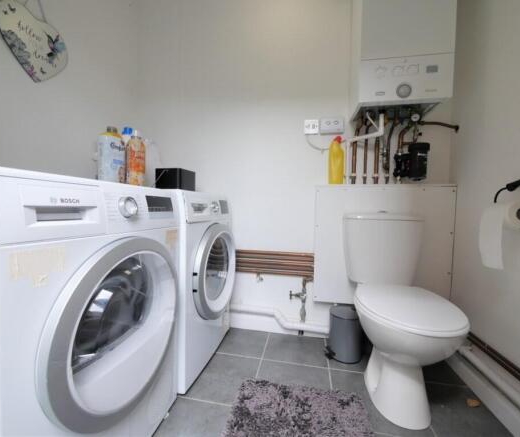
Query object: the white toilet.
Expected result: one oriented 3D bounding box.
[{"bbox_3d":[0.584,0.379,0.994,0.365,0.780,0.620,1,3,13],"label":"white toilet"}]

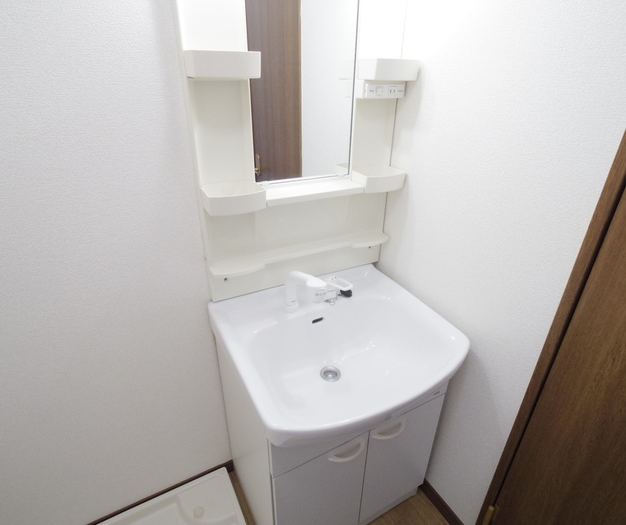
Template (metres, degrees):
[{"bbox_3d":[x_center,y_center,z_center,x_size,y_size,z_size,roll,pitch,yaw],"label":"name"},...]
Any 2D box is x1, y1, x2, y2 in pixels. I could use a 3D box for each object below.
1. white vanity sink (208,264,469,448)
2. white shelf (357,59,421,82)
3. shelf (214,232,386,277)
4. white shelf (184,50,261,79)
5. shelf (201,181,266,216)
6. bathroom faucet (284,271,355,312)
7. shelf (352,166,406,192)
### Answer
[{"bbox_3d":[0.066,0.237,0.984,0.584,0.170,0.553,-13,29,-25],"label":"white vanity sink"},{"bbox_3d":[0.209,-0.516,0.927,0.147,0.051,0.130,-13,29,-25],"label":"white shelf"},{"bbox_3d":[-0.014,-0.032,1.078,0.606,0.020,0.088,-13,29,-25],"label":"shelf"},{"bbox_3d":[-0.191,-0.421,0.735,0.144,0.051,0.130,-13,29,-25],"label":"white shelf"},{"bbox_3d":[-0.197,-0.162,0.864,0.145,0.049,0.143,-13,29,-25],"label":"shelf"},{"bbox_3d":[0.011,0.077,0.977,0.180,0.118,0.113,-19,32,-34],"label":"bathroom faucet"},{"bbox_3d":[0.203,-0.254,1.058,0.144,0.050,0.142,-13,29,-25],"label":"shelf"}]

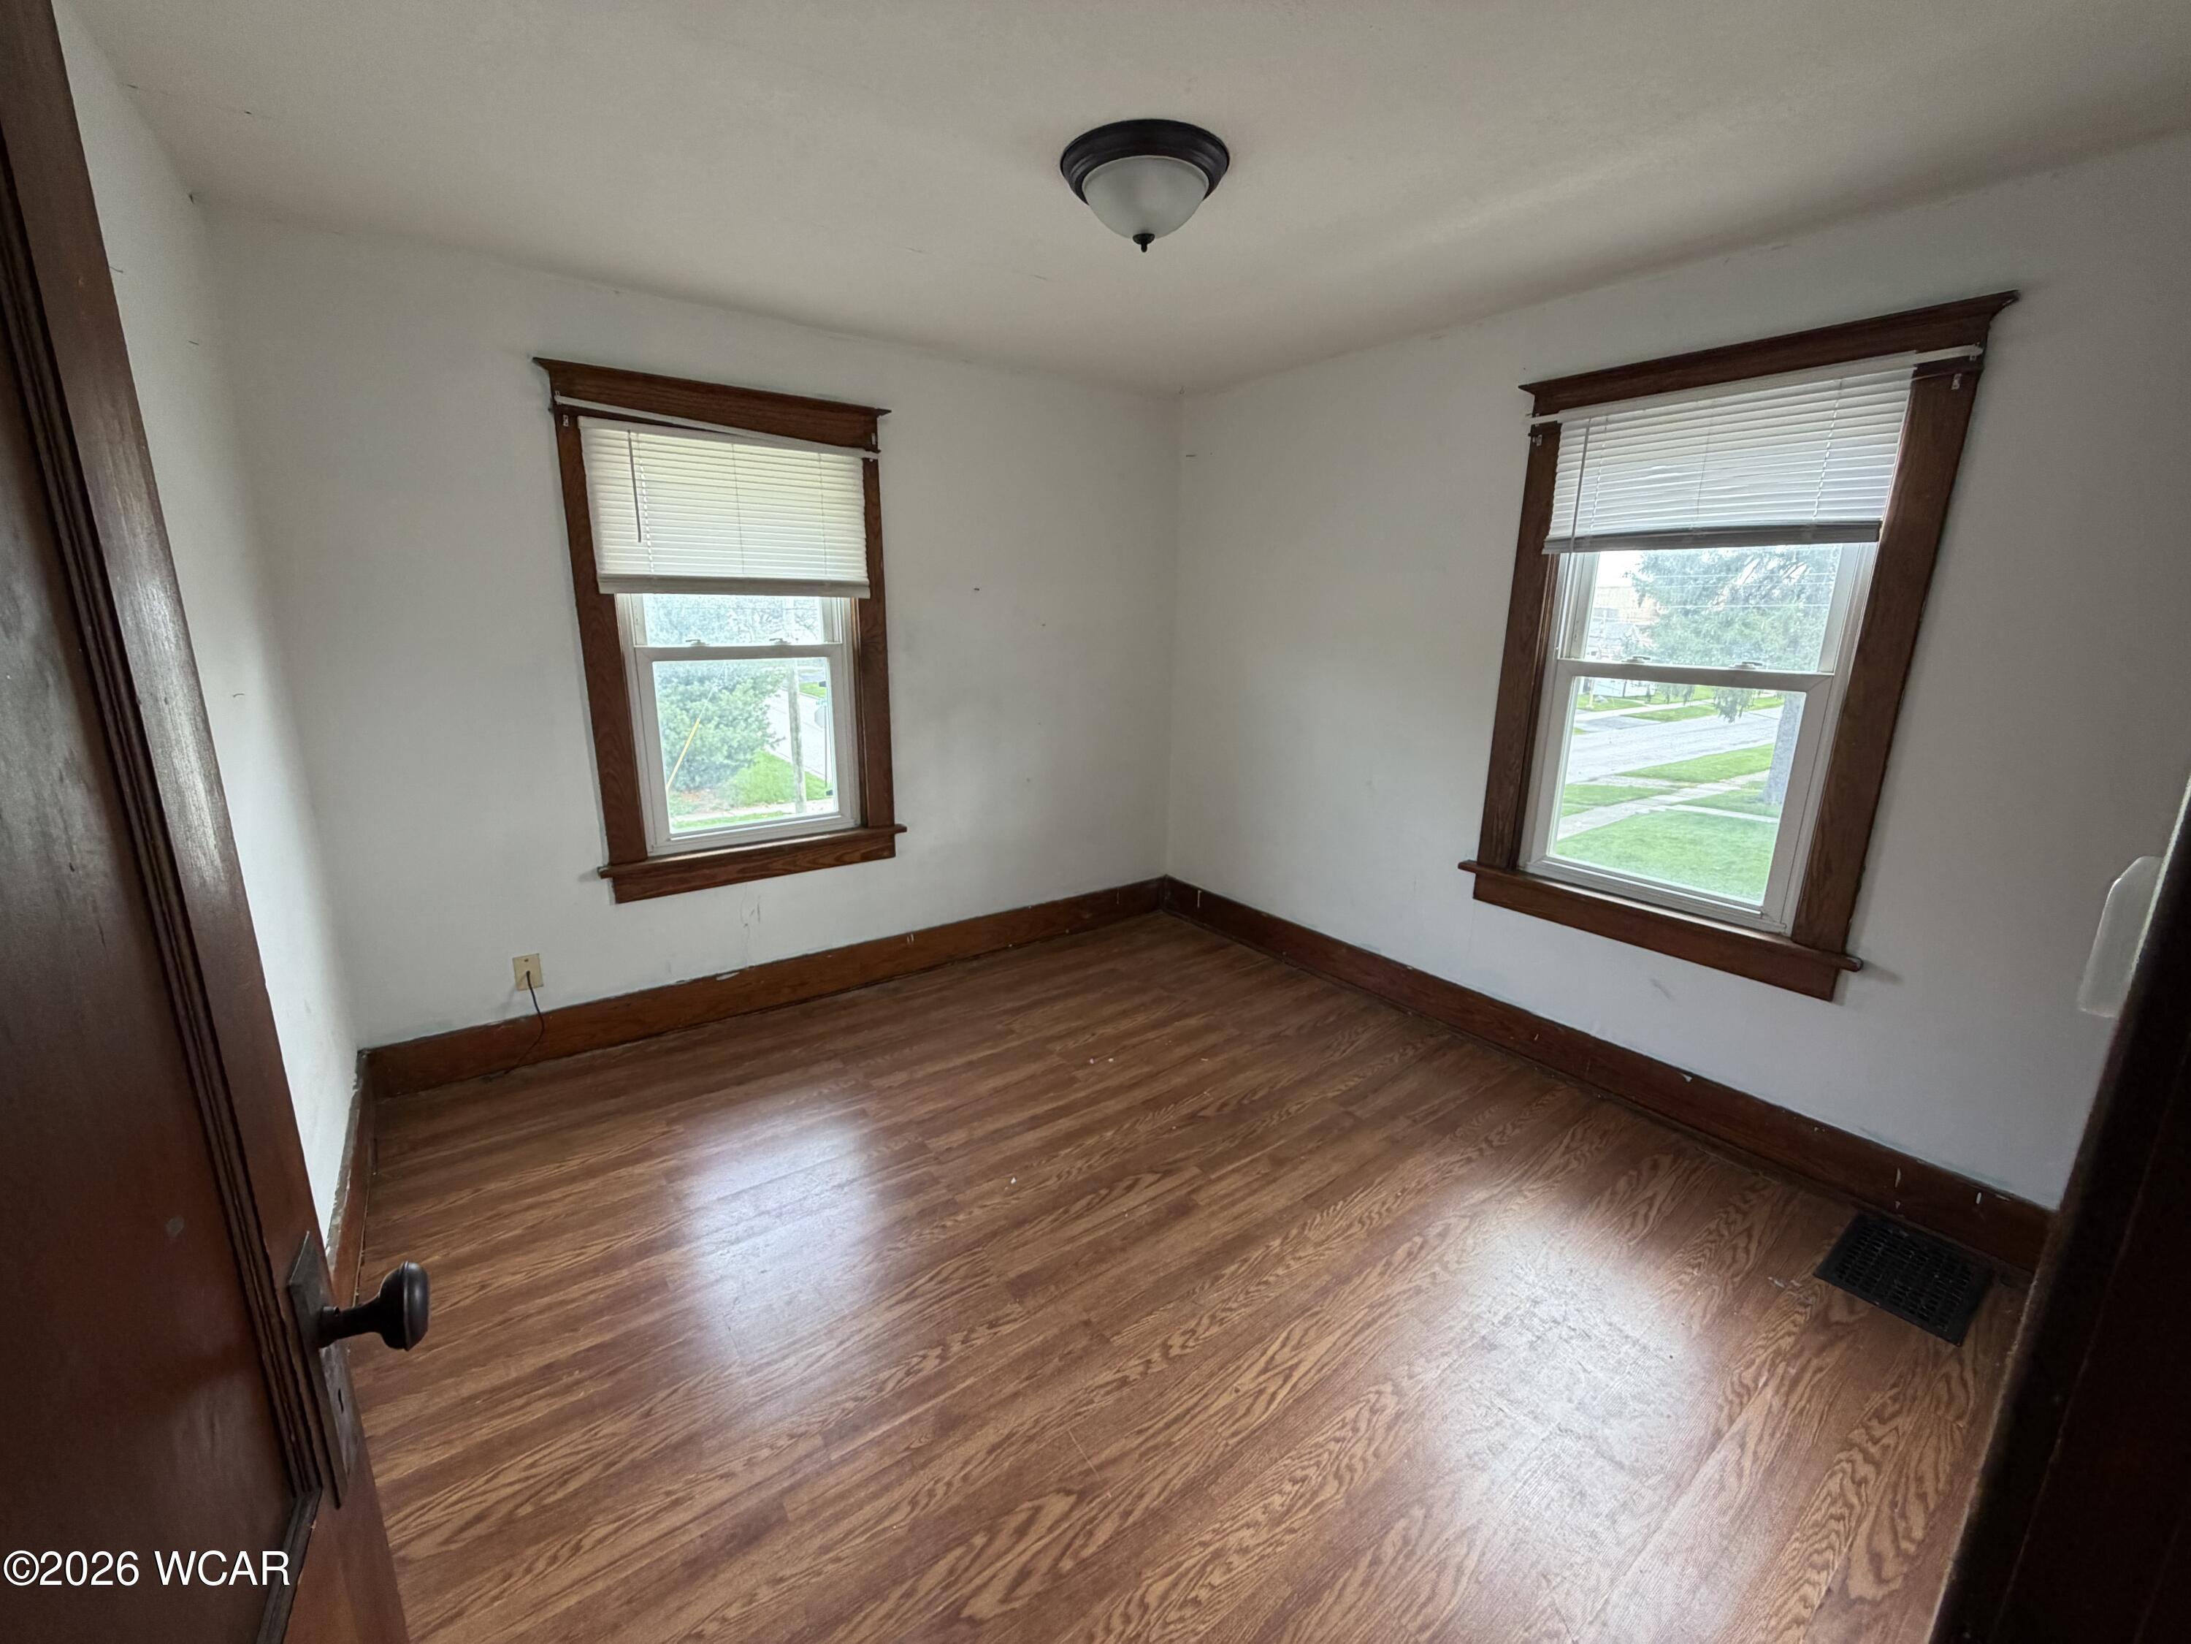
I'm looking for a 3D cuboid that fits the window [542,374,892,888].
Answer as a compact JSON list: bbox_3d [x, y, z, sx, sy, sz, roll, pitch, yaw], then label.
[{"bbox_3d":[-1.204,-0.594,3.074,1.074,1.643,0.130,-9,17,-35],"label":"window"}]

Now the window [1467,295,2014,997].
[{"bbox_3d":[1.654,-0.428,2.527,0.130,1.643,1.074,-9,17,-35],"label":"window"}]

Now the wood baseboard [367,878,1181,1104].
[{"bbox_3d":[-0.916,0.557,3.578,3.139,0.178,0.025,-9,17,-35],"label":"wood baseboard"}]

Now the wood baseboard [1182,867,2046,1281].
[{"bbox_3d":[1.304,0.670,3.248,0.025,0.178,3.172,-9,17,-35],"label":"wood baseboard"}]

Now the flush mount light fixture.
[{"bbox_3d":[0.106,-1.331,1.925,0.362,0.169,0.362,1,14,0],"label":"flush mount light fixture"}]

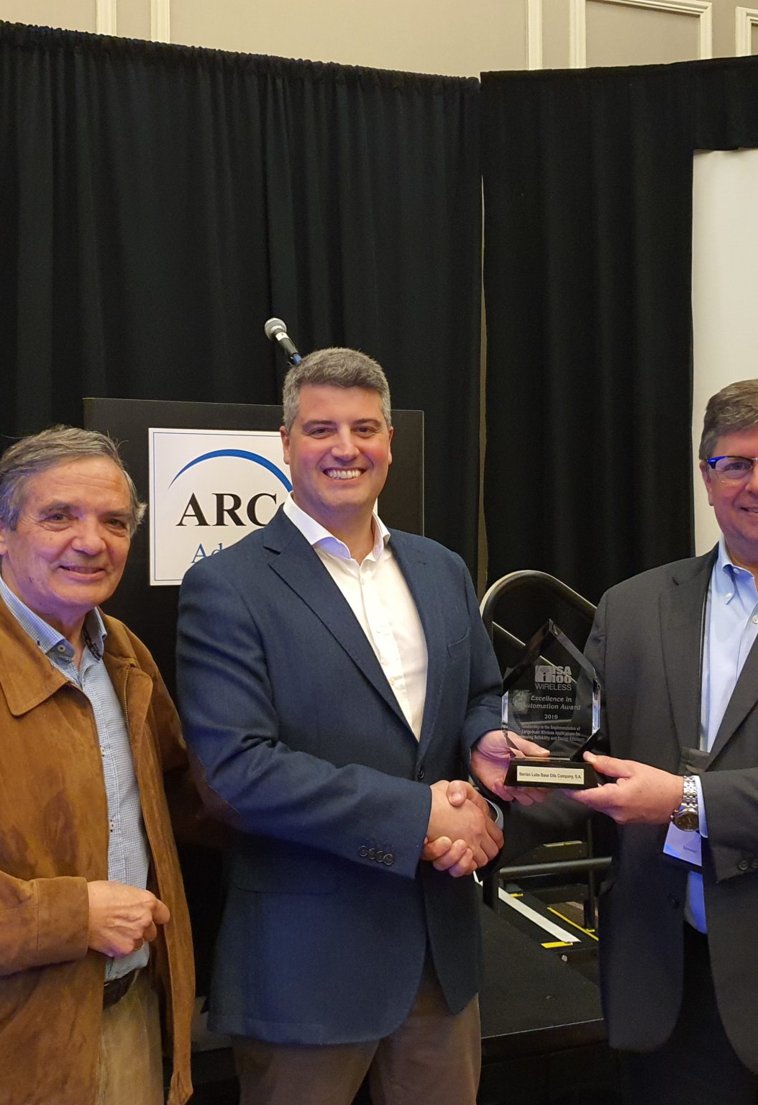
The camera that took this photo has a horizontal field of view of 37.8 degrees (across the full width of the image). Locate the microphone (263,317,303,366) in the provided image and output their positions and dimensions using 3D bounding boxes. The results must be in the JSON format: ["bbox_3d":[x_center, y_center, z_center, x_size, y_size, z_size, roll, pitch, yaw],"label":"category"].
[{"bbox_3d":[-0.213,-0.477,2.488,0.051,0.051,0.166,1,34,-28],"label":"microphone"}]

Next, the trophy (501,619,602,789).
[{"bbox_3d":[0.213,0.184,1.370,0.121,0.204,0.058,0,-1,12],"label":"trophy"}]

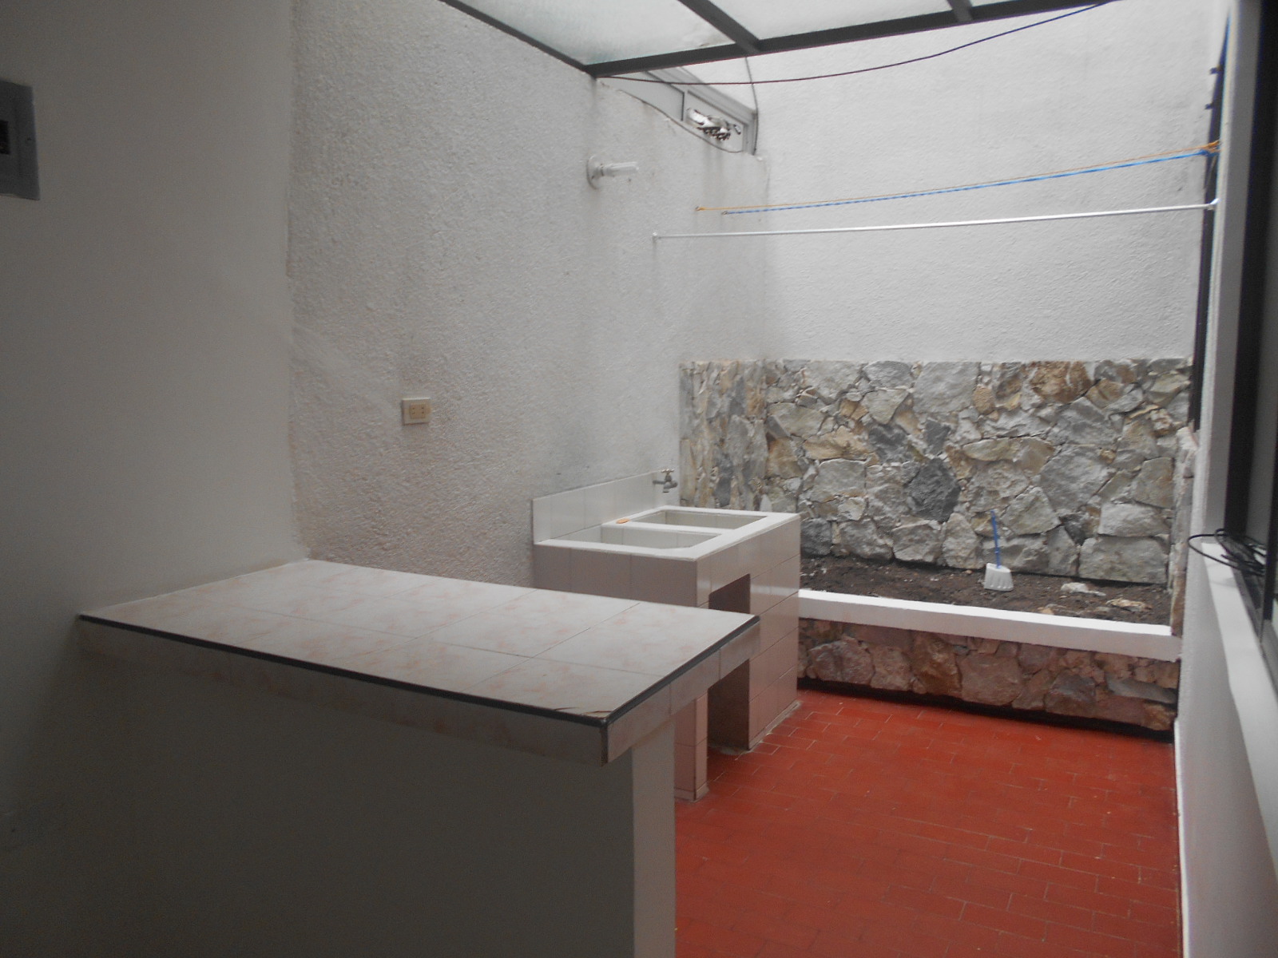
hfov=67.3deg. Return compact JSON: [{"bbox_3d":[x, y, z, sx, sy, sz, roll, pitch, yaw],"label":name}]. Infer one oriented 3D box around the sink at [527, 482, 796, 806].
[{"bbox_3d":[0.151,0.496,3.608,0.613,0.930,1.009,3,8,28],"label":"sink"}]

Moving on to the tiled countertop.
[{"bbox_3d":[-0.431,0.299,1.853,1.194,0.067,0.599,3,8,28],"label":"tiled countertop"}]

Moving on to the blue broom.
[{"bbox_3d":[1.590,0.319,4.296,0.135,0.355,0.055,-4,5,29],"label":"blue broom"}]

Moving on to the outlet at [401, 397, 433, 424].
[{"bbox_3d":[-0.629,-0.192,2.721,0.012,0.070,0.114,3,8,28],"label":"outlet"}]

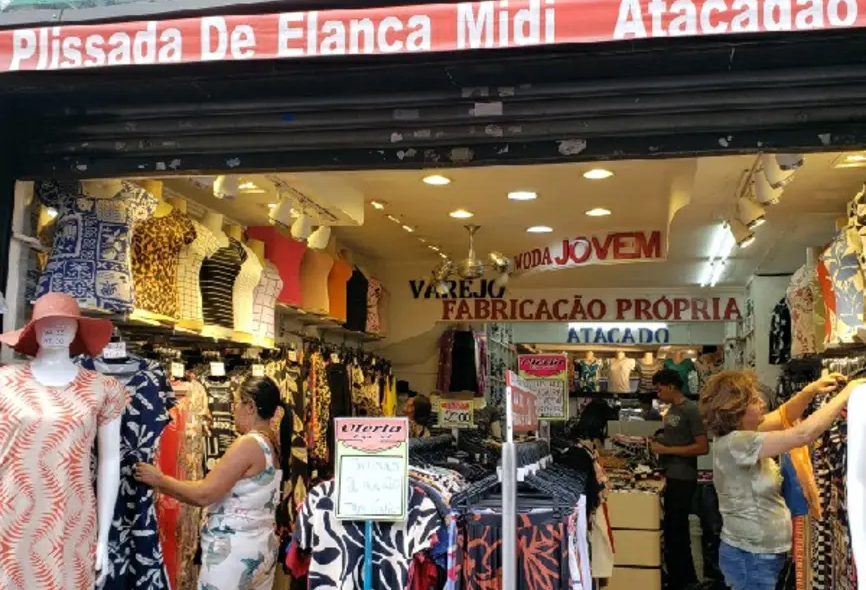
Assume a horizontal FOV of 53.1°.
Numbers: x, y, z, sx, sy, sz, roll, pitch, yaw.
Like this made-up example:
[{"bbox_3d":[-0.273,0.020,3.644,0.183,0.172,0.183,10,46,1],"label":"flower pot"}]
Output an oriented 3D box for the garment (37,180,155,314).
[{"bbox_3d":[-1.563,-0.231,4.040,0.520,0.630,0.270,7,-10,-38],"label":"garment"}]

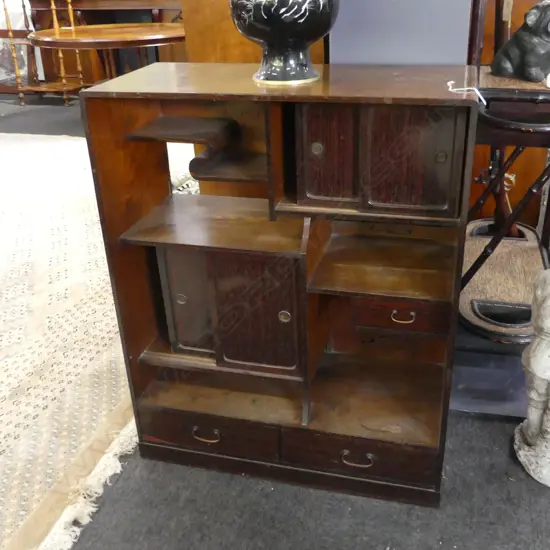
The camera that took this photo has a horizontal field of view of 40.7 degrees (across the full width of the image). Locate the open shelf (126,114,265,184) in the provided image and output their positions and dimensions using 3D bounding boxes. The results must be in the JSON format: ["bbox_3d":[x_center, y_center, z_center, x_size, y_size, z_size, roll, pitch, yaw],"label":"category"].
[{"bbox_3d":[-0.152,-0.344,2.026,0.425,0.117,0.221,5,27,15],"label":"open shelf"}]

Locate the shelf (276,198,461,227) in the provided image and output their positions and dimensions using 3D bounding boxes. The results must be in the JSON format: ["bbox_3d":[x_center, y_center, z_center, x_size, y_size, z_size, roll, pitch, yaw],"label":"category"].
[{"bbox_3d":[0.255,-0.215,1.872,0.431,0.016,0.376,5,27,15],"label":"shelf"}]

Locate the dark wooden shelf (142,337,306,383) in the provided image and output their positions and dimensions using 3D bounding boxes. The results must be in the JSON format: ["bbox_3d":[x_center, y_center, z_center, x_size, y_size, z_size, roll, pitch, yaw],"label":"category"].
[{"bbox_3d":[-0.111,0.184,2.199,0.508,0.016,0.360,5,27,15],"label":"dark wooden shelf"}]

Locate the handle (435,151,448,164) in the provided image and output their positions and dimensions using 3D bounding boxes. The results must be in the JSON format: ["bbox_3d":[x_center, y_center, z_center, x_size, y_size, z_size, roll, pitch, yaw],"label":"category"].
[{"bbox_3d":[0.364,-0.256,1.615,0.029,0.028,0.007,5,27,15],"label":"handle"}]

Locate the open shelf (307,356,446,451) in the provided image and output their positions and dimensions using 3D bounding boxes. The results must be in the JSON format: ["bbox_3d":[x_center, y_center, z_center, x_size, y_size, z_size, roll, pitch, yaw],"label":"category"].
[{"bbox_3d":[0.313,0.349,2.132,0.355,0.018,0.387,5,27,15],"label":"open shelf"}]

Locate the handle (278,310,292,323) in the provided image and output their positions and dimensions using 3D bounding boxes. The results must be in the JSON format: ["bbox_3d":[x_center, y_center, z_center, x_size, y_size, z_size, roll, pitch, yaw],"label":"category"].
[{"bbox_3d":[0.025,0.105,1.905,0.029,0.028,0.007,5,27,15],"label":"handle"}]

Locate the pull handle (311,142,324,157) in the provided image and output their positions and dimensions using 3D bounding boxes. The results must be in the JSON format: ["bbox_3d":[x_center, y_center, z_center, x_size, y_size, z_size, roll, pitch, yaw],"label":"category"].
[{"bbox_3d":[0.097,-0.289,1.704,0.029,0.028,0.007,5,27,15],"label":"pull handle"}]

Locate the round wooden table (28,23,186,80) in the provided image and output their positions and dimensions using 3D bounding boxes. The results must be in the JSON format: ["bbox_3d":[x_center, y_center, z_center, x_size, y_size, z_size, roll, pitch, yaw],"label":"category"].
[{"bbox_3d":[-1.126,-1.354,5.331,1.120,0.740,1.050,-2,26,0],"label":"round wooden table"}]

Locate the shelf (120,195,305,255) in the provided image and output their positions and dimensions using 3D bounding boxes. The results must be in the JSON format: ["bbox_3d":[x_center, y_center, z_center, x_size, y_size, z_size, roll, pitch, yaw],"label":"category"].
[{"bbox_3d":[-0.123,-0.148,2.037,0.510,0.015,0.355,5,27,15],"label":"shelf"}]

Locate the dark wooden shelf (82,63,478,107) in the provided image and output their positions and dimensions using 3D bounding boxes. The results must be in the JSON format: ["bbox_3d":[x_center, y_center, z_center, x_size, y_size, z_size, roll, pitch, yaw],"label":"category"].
[{"bbox_3d":[0.035,-0.473,1.817,0.900,0.016,0.408,5,27,15],"label":"dark wooden shelf"}]

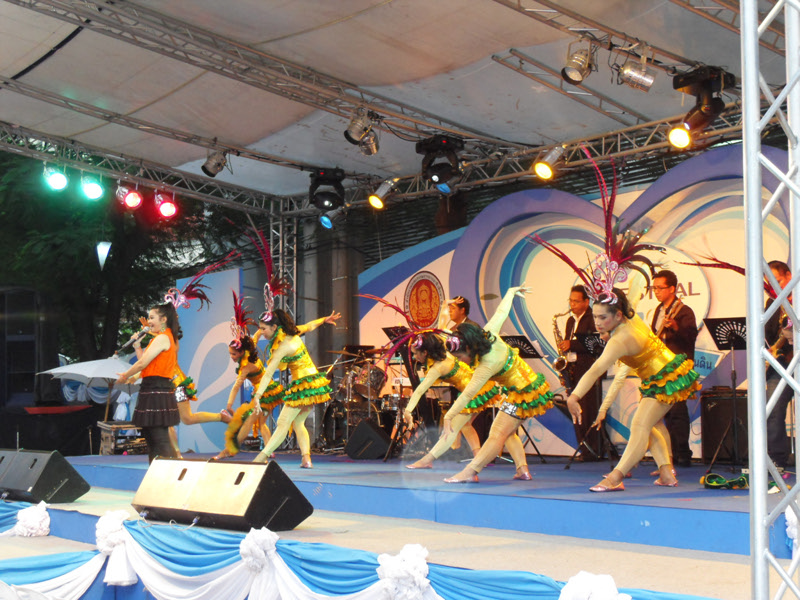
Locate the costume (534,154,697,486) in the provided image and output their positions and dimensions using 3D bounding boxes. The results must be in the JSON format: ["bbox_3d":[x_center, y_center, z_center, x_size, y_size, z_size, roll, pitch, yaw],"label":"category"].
[{"bbox_3d":[1.437,0.129,8.400,0.900,2.170,0.660,3,-5,-31],"label":"costume"}]

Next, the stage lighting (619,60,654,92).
[{"bbox_3d":[1.966,-1.842,10.500,0.290,0.220,0.210,21,-7,-6],"label":"stage lighting"}]

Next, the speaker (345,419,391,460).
[{"bbox_3d":[-0.338,1.444,13.200,0.460,0.410,0.560,0,-5,-2],"label":"speaker"}]

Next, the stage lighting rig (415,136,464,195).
[{"bbox_3d":[0.389,-1.310,12.200,0.420,0.540,0.380,-1,-5,18],"label":"stage lighting rig"}]

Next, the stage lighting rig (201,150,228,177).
[{"bbox_3d":[-1.981,-1.444,13.500,0.230,0.270,0.220,42,-17,-12],"label":"stage lighting rig"}]

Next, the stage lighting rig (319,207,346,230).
[{"bbox_3d":[-0.834,-1.013,15.700,0.310,0.230,0.220,-39,18,-32],"label":"stage lighting rig"}]

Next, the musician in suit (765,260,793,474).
[{"bbox_3d":[2.970,0.531,10.000,0.450,1.690,0.520,4,-6,-45],"label":"musician in suit"}]

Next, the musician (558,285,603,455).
[{"bbox_3d":[1.714,0.689,12.000,0.450,1.680,0.500,4,-6,-41],"label":"musician"}]

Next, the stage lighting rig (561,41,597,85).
[{"bbox_3d":[1.376,-1.831,9.800,0.220,0.300,0.250,-3,-6,38],"label":"stage lighting rig"}]

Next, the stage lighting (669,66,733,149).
[{"bbox_3d":[2.609,-1.675,11.000,0.450,0.670,0.460,4,-6,-38],"label":"stage lighting"}]

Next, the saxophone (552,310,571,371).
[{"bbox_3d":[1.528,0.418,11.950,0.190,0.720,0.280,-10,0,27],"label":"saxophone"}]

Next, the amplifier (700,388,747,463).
[{"bbox_3d":[2.991,1.133,11.300,0.580,0.660,0.350,-4,-6,41],"label":"amplifier"}]

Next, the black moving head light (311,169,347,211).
[{"bbox_3d":[-0.776,-1.200,13.800,0.380,0.450,0.340,0,-4,6],"label":"black moving head light"}]

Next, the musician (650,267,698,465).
[{"bbox_3d":[2.354,0.587,10.900,0.380,1.670,0.520,4,-6,-40],"label":"musician"}]

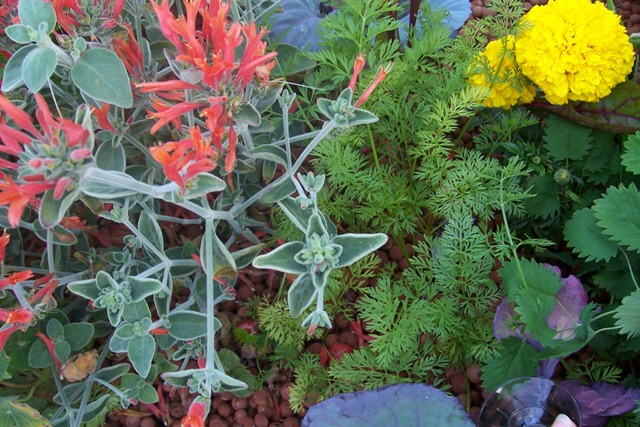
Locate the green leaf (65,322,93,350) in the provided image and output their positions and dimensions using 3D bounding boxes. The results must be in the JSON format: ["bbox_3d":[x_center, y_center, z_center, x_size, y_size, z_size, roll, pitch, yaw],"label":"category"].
[{"bbox_3d":[-0.217,0.111,0.546,0.028,0.006,0.024,-19,67,-8],"label":"green leaf"}]

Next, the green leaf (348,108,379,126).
[{"bbox_3d":[0.034,-0.075,0.472,0.025,0.008,0.015,0,52,12],"label":"green leaf"}]

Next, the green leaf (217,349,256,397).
[{"bbox_3d":[-0.076,0.150,0.568,0.032,0.010,0.046,-28,97,-15],"label":"green leaf"}]

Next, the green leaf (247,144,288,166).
[{"bbox_3d":[-0.046,-0.049,0.530,0.039,0.011,0.019,18,53,6],"label":"green leaf"}]

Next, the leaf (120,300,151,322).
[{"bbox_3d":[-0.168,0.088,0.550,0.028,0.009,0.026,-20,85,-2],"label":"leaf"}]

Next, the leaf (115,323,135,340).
[{"bbox_3d":[-0.161,0.097,0.498,0.017,0.005,0.013,-3,69,-1],"label":"leaf"}]

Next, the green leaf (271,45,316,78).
[{"bbox_3d":[-0.028,-0.145,0.580,0.051,0.010,0.031,3,59,-12],"label":"green leaf"}]

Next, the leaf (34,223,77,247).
[{"bbox_3d":[-0.238,0.018,0.545,0.043,0.009,0.019,21,67,0],"label":"leaf"}]

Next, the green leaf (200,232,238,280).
[{"bbox_3d":[-0.095,0.041,0.570,0.035,0.012,0.050,-16,80,-9],"label":"green leaf"}]

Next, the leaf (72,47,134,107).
[{"bbox_3d":[-0.152,-0.094,0.425,0.036,0.010,0.054,-42,79,-14],"label":"leaf"}]

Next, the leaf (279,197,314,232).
[{"bbox_3d":[-0.020,0.004,0.487,0.023,0.009,0.042,-38,83,-2],"label":"leaf"}]

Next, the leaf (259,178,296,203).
[{"bbox_3d":[-0.038,-0.021,0.535,0.035,0.009,0.019,-35,93,-5],"label":"leaf"}]

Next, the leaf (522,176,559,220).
[{"bbox_3d":[0.233,-0.016,0.640,0.045,0.010,0.047,-28,75,-8],"label":"leaf"}]

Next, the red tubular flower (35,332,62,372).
[{"bbox_3d":[-0.224,0.116,0.500,0.010,0.010,0.039,-30,106,-15],"label":"red tubular flower"}]

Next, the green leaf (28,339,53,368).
[{"bbox_3d":[-0.276,0.139,0.600,0.034,0.008,0.026,-41,81,-8],"label":"green leaf"}]

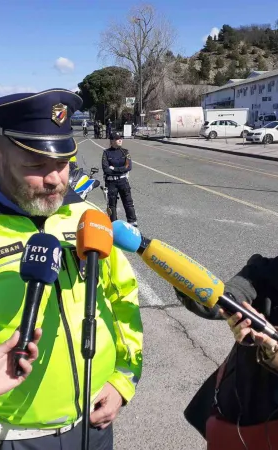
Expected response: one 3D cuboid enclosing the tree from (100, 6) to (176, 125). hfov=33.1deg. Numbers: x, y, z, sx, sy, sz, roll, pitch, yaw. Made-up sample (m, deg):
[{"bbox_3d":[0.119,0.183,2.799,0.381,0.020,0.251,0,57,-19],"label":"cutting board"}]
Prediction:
[{"bbox_3d":[-0.316,-18.020,54.328,9.300,14.400,9.000,-1,13,0],"label":"tree"}]

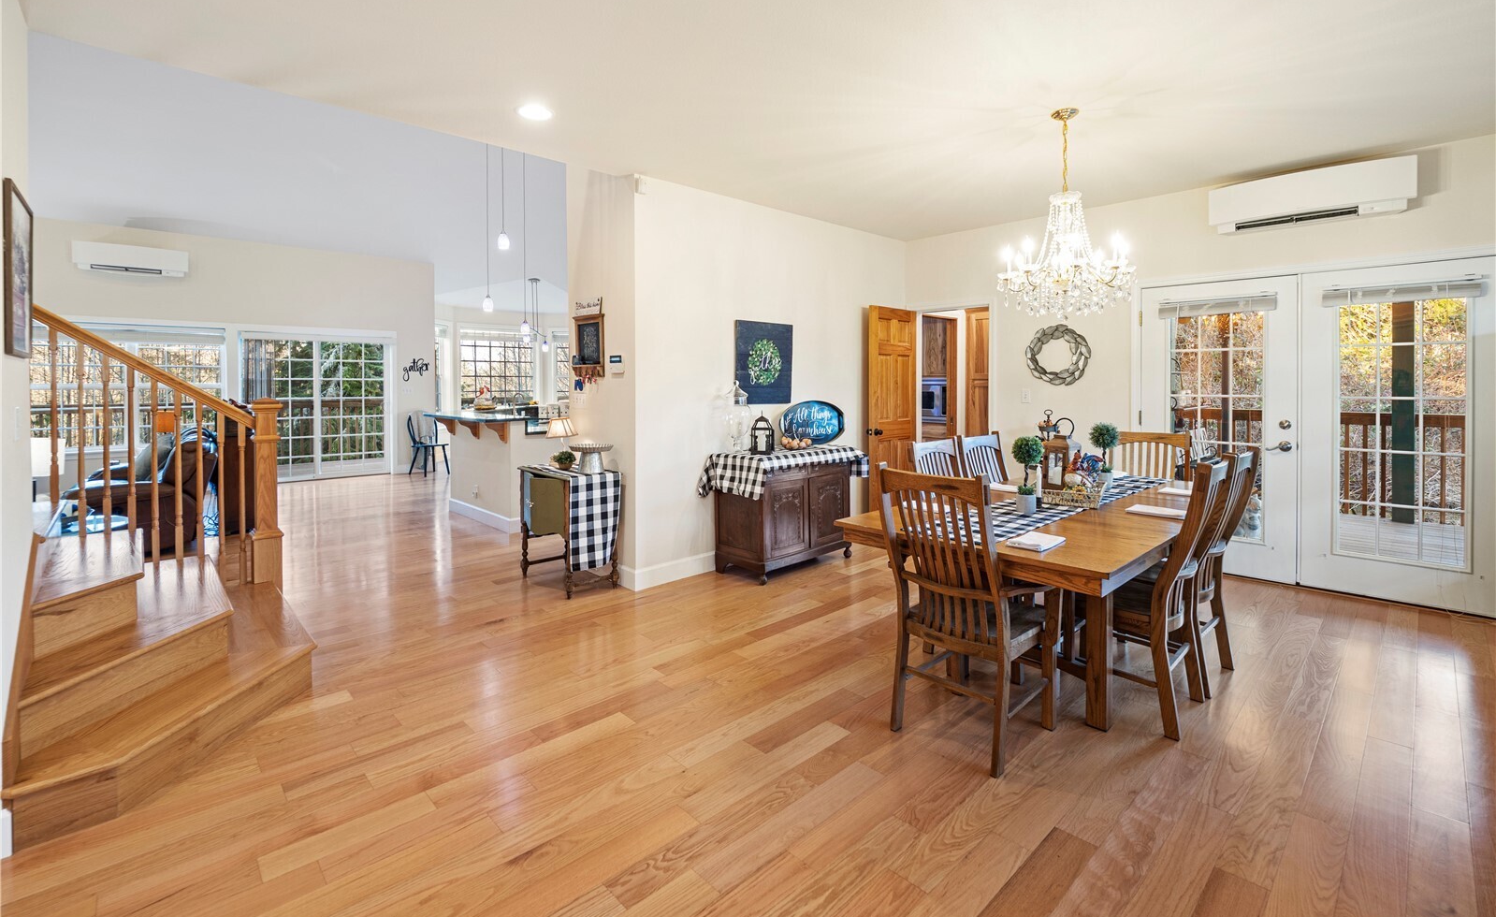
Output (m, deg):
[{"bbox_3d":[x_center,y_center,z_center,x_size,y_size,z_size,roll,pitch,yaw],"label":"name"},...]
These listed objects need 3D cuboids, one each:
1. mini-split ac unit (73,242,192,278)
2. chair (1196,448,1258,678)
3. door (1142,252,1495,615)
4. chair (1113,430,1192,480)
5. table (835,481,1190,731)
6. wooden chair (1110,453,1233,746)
[{"bbox_3d":[-7.437,-2.368,7.317,0.980,0.326,0.240,-5,8,-41],"label":"mini-split ac unit"},{"bbox_3d":[2.022,0.476,2.871,0.469,1.061,0.571,-4,6,-43],"label":"chair"},{"bbox_3d":[3.825,-0.188,4.214,1.848,2.112,0.100,6,8,43],"label":"door"},{"bbox_3d":[2.383,0.366,3.733,0.581,1.061,0.551,-4,5,-43],"label":"chair"},{"bbox_3d":[1.658,0.621,3.088,2.393,0.800,1.075,-6,8,-44],"label":"table"},{"bbox_3d":[1.667,0.513,2.578,0.469,1.061,0.571,-4,6,-43],"label":"wooden chair"}]

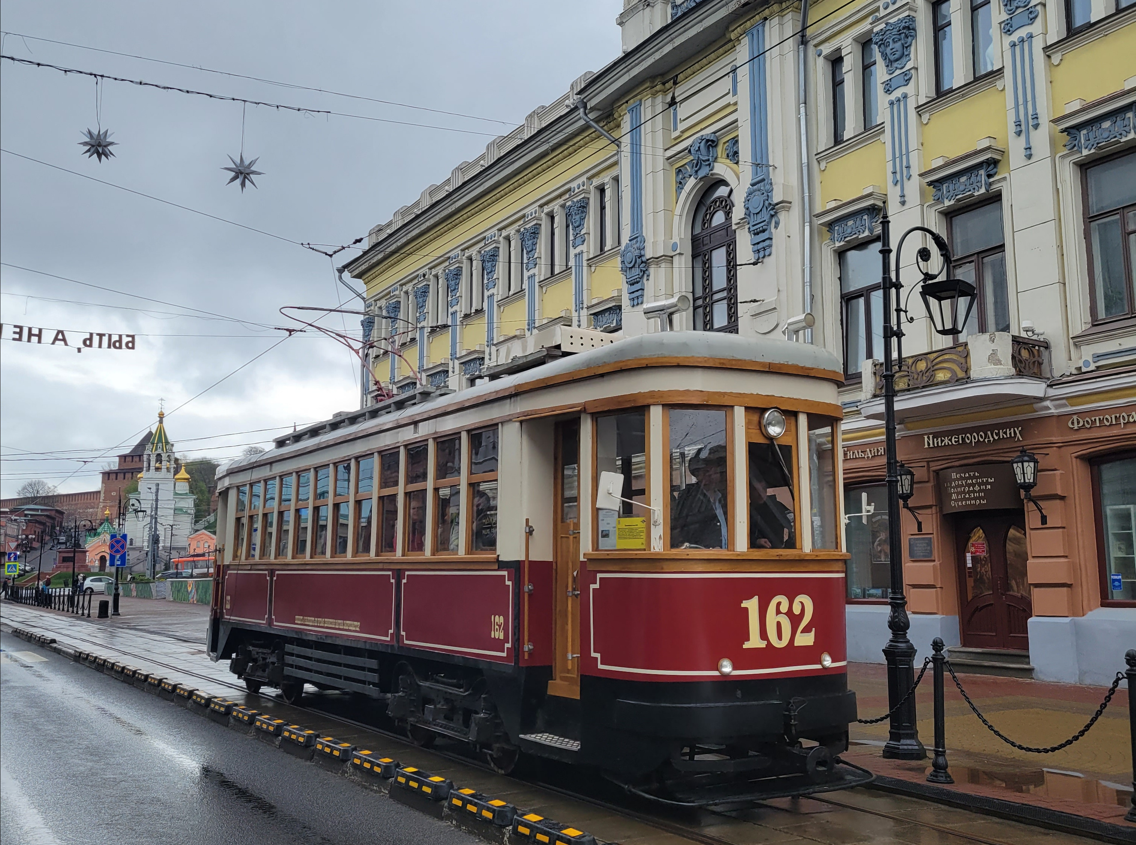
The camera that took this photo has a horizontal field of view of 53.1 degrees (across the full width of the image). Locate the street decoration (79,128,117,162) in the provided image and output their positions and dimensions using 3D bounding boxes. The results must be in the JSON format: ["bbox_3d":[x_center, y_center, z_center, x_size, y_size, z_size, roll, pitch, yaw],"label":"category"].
[{"bbox_3d":[-7.081,-4.186,17.127,0.630,0.610,0.600,5,-9,-30],"label":"street decoration"}]

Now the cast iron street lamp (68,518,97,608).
[{"bbox_3d":[-26.535,7.595,62.146,1.500,5.000,0.450,5,-9,-30],"label":"cast iron street lamp"}]

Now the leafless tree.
[{"bbox_3d":[-122.383,17.327,262.340,10.000,10.500,10.000,5,-9,-30],"label":"leafless tree"}]

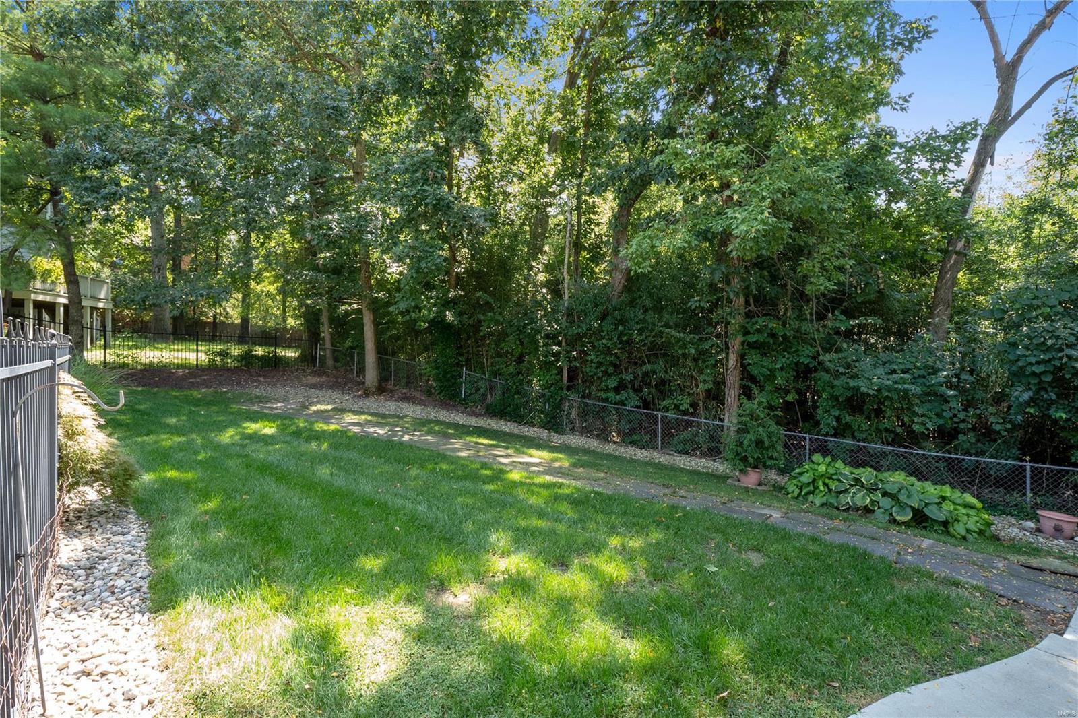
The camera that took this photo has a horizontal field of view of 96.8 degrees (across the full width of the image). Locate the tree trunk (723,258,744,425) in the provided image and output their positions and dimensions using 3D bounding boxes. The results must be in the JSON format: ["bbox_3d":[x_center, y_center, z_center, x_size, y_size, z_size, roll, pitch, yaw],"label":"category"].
[{"bbox_3d":[4.340,-0.340,10.700,0.440,4.100,0.360,0,0,0],"label":"tree trunk"}]

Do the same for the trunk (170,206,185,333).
[{"bbox_3d":[-19.200,-4.750,25.500,0.680,6.950,0.560,0,0,0],"label":"trunk"}]

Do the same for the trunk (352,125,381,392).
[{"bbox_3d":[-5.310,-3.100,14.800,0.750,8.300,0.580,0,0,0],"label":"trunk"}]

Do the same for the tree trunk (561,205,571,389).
[{"bbox_3d":[0.760,-1.550,13.300,0.250,5.400,0.200,0,0,0],"label":"tree trunk"}]

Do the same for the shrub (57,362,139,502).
[{"bbox_3d":[-4.030,0.650,4.400,0.800,1.100,1.100,0,0,-42],"label":"shrub"}]

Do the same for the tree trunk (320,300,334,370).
[{"bbox_3d":[-8.250,-0.950,18.700,0.420,2.850,0.320,0,0,0],"label":"tree trunk"}]

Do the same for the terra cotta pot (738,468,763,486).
[{"bbox_3d":[3.791,2.120,8.600,0.400,0.290,0.400,0,0,0],"label":"terra cotta pot"}]

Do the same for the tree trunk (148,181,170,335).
[{"bbox_3d":[-17.800,-4.720,22.500,0.900,7.500,0.800,0,0,0],"label":"tree trunk"}]

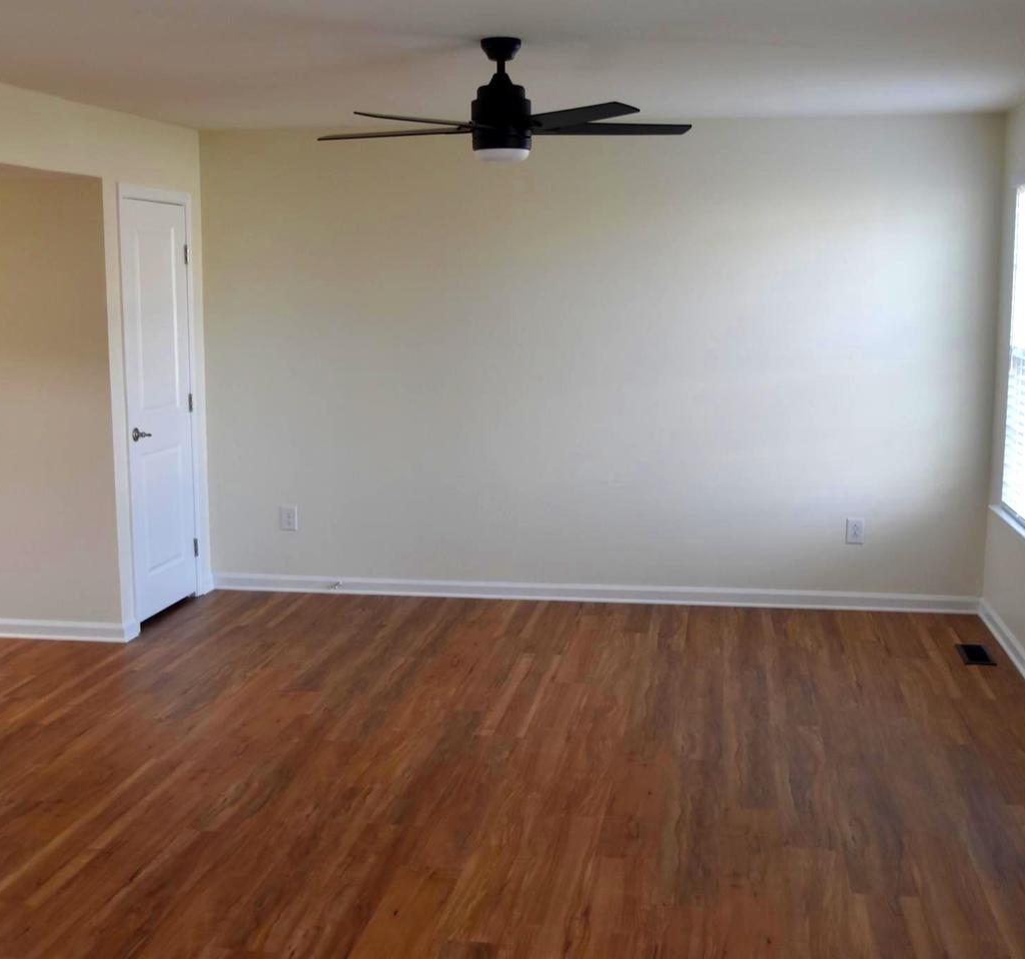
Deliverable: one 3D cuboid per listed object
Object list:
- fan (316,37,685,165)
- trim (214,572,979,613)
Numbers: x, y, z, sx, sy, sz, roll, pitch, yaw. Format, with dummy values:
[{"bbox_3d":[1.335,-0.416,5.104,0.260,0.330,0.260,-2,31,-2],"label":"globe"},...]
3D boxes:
[{"bbox_3d":[-0.037,-1.229,4.663,1.300,0.380,1.270,1,8,9],"label":"fan"},{"bbox_3d":[0.363,0.595,7.518,4.000,0.085,0.020,1,8,9],"label":"trim"}]

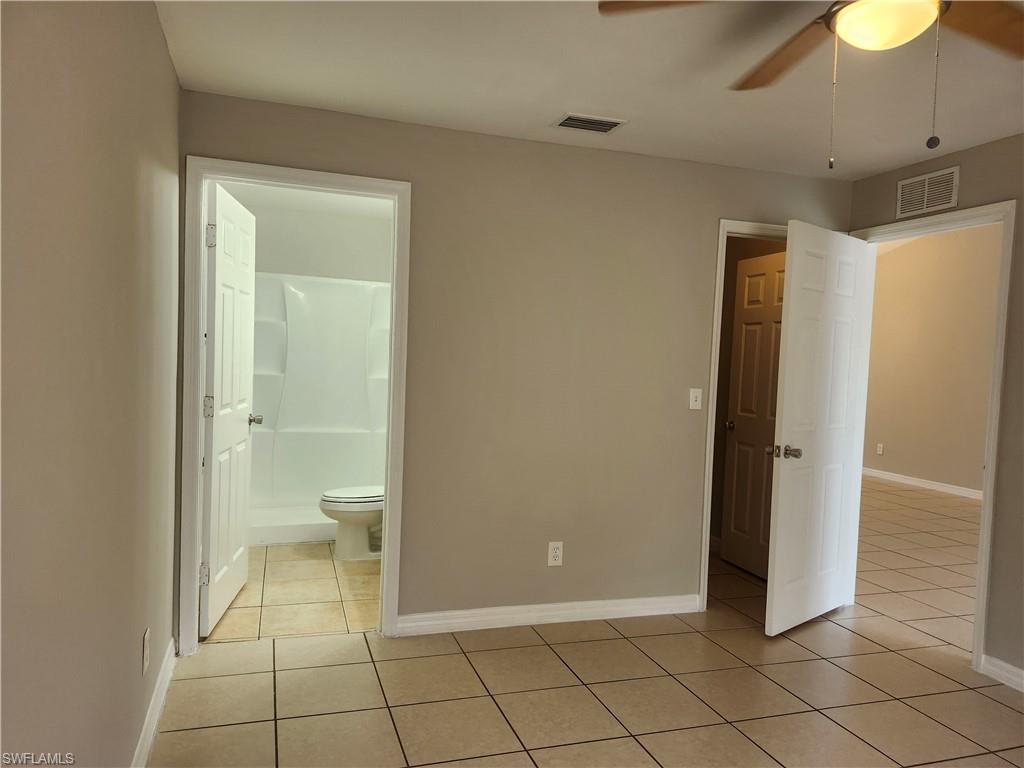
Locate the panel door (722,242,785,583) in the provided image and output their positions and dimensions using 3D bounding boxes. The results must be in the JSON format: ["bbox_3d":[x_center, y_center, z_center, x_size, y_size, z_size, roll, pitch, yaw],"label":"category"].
[{"bbox_3d":[1.620,0.208,4.330,0.035,2.034,0.713,2,2,-17],"label":"panel door"}]

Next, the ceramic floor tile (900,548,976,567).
[{"bbox_3d":[3.126,1.292,5.066,0.402,0.010,0.402,2,2,-18],"label":"ceramic floor tile"}]

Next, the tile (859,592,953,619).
[{"bbox_3d":[2.252,1.302,3.966,0.400,0.010,0.400,2,2,-18],"label":"tile"}]

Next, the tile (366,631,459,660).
[{"bbox_3d":[-0.460,1.211,3.173,0.400,0.010,0.320,2,2,-18],"label":"tile"}]

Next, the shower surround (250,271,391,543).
[{"bbox_3d":[-1.404,0.128,5.177,1.520,1.945,0.820,2,2,-18],"label":"shower surround"}]

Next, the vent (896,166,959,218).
[{"bbox_3d":[2.094,-0.965,3.449,0.020,0.195,0.352,2,2,-18],"label":"vent"}]

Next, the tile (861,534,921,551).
[{"bbox_3d":[3.043,1.293,5.505,0.400,0.010,0.400,2,2,-18],"label":"tile"}]

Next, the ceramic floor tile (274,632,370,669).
[{"bbox_3d":[-0.836,1.186,3.028,0.394,0.010,0.343,2,2,-17],"label":"ceramic floor tile"}]

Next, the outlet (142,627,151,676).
[{"bbox_3d":[-1.164,0.850,2.169,0.007,0.117,0.073,2,2,-17],"label":"outlet"}]

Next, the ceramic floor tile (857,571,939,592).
[{"bbox_3d":[2.443,1.268,4.364,0.380,0.010,0.383,2,2,-17],"label":"ceramic floor tile"}]

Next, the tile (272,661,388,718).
[{"bbox_3d":[-0.727,1.218,2.709,0.402,0.010,0.402,2,2,-18],"label":"tile"}]

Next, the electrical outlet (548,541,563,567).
[{"bbox_3d":[0.223,0.862,3.443,0.072,0.117,0.008,2,2,-18],"label":"electrical outlet"}]

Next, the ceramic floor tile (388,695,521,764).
[{"bbox_3d":[-0.207,1.248,2.457,0.402,0.010,0.402,2,2,-18],"label":"ceramic floor tile"}]

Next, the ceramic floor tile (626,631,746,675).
[{"bbox_3d":[0.805,1.245,3.151,0.389,0.010,0.393,2,2,-17],"label":"ceramic floor tile"}]

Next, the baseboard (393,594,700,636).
[{"bbox_3d":[0.245,1.171,3.480,1.643,0.113,0.015,2,2,-18],"label":"baseboard"}]

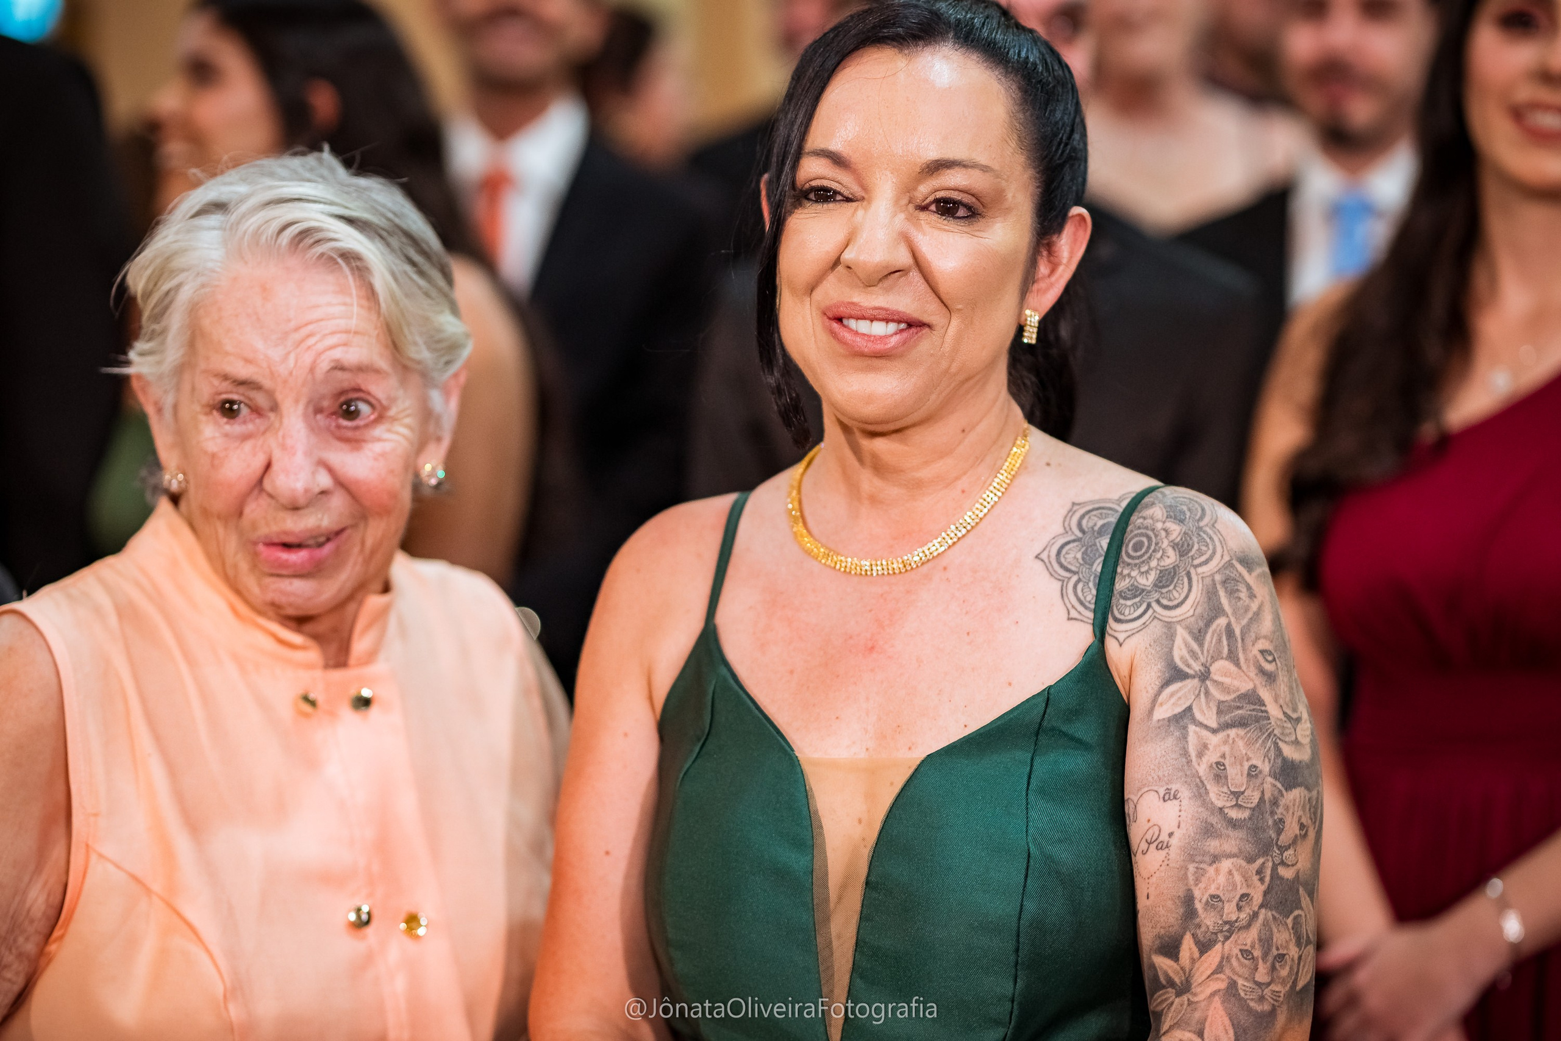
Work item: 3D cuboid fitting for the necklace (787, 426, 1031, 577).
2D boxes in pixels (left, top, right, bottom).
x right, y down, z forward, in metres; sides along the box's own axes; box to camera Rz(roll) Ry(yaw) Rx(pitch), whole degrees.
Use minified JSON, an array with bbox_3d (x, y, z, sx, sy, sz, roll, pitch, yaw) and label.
[{"bbox_3d":[0.068,-0.018,1.900,0.130,0.087,0.113,3,6,27],"label":"necklace"}]

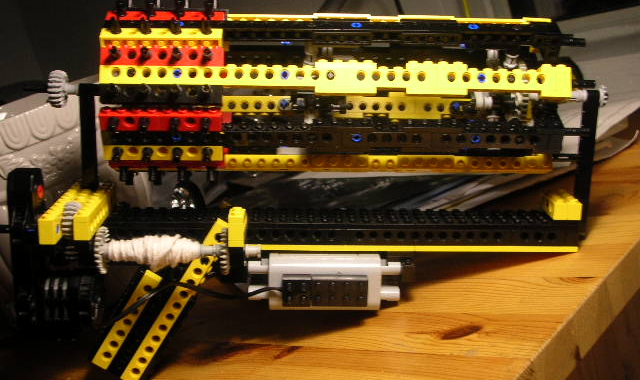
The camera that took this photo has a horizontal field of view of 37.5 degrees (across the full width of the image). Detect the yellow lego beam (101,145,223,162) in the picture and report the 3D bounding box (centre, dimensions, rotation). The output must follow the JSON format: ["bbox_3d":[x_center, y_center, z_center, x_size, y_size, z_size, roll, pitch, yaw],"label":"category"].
[{"bbox_3d":[-0.084,-0.022,0.510,0.064,0.010,0.008,1,38,-2],"label":"yellow lego beam"}]

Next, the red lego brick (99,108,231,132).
[{"bbox_3d":[-0.084,-0.038,0.499,0.064,0.010,0.008,1,38,-2],"label":"red lego brick"}]

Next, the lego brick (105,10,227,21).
[{"bbox_3d":[-0.084,-0.092,0.519,0.064,0.008,0.010,1,38,-2],"label":"lego brick"}]

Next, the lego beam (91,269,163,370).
[{"bbox_3d":[-0.112,0.076,0.551,0.064,0.010,0.008,-57,9,10],"label":"lego beam"}]

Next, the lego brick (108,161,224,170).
[{"bbox_3d":[-0.085,-0.016,0.522,0.064,0.008,0.010,1,-7,-2],"label":"lego brick"}]

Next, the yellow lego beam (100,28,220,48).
[{"bbox_3d":[-0.083,-0.081,0.504,0.064,0.008,0.010,1,38,-2],"label":"yellow lego beam"}]

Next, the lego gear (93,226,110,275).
[{"bbox_3d":[-0.115,0.032,0.496,0.005,0.026,0.026,1,13,-2],"label":"lego gear"}]

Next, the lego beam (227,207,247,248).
[{"bbox_3d":[-0.043,0.019,0.495,0.008,0.017,0.017,1,13,-2],"label":"lego beam"}]

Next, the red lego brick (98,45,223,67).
[{"bbox_3d":[-0.083,-0.069,0.498,0.064,0.010,0.008,1,-7,-2],"label":"red lego brick"}]

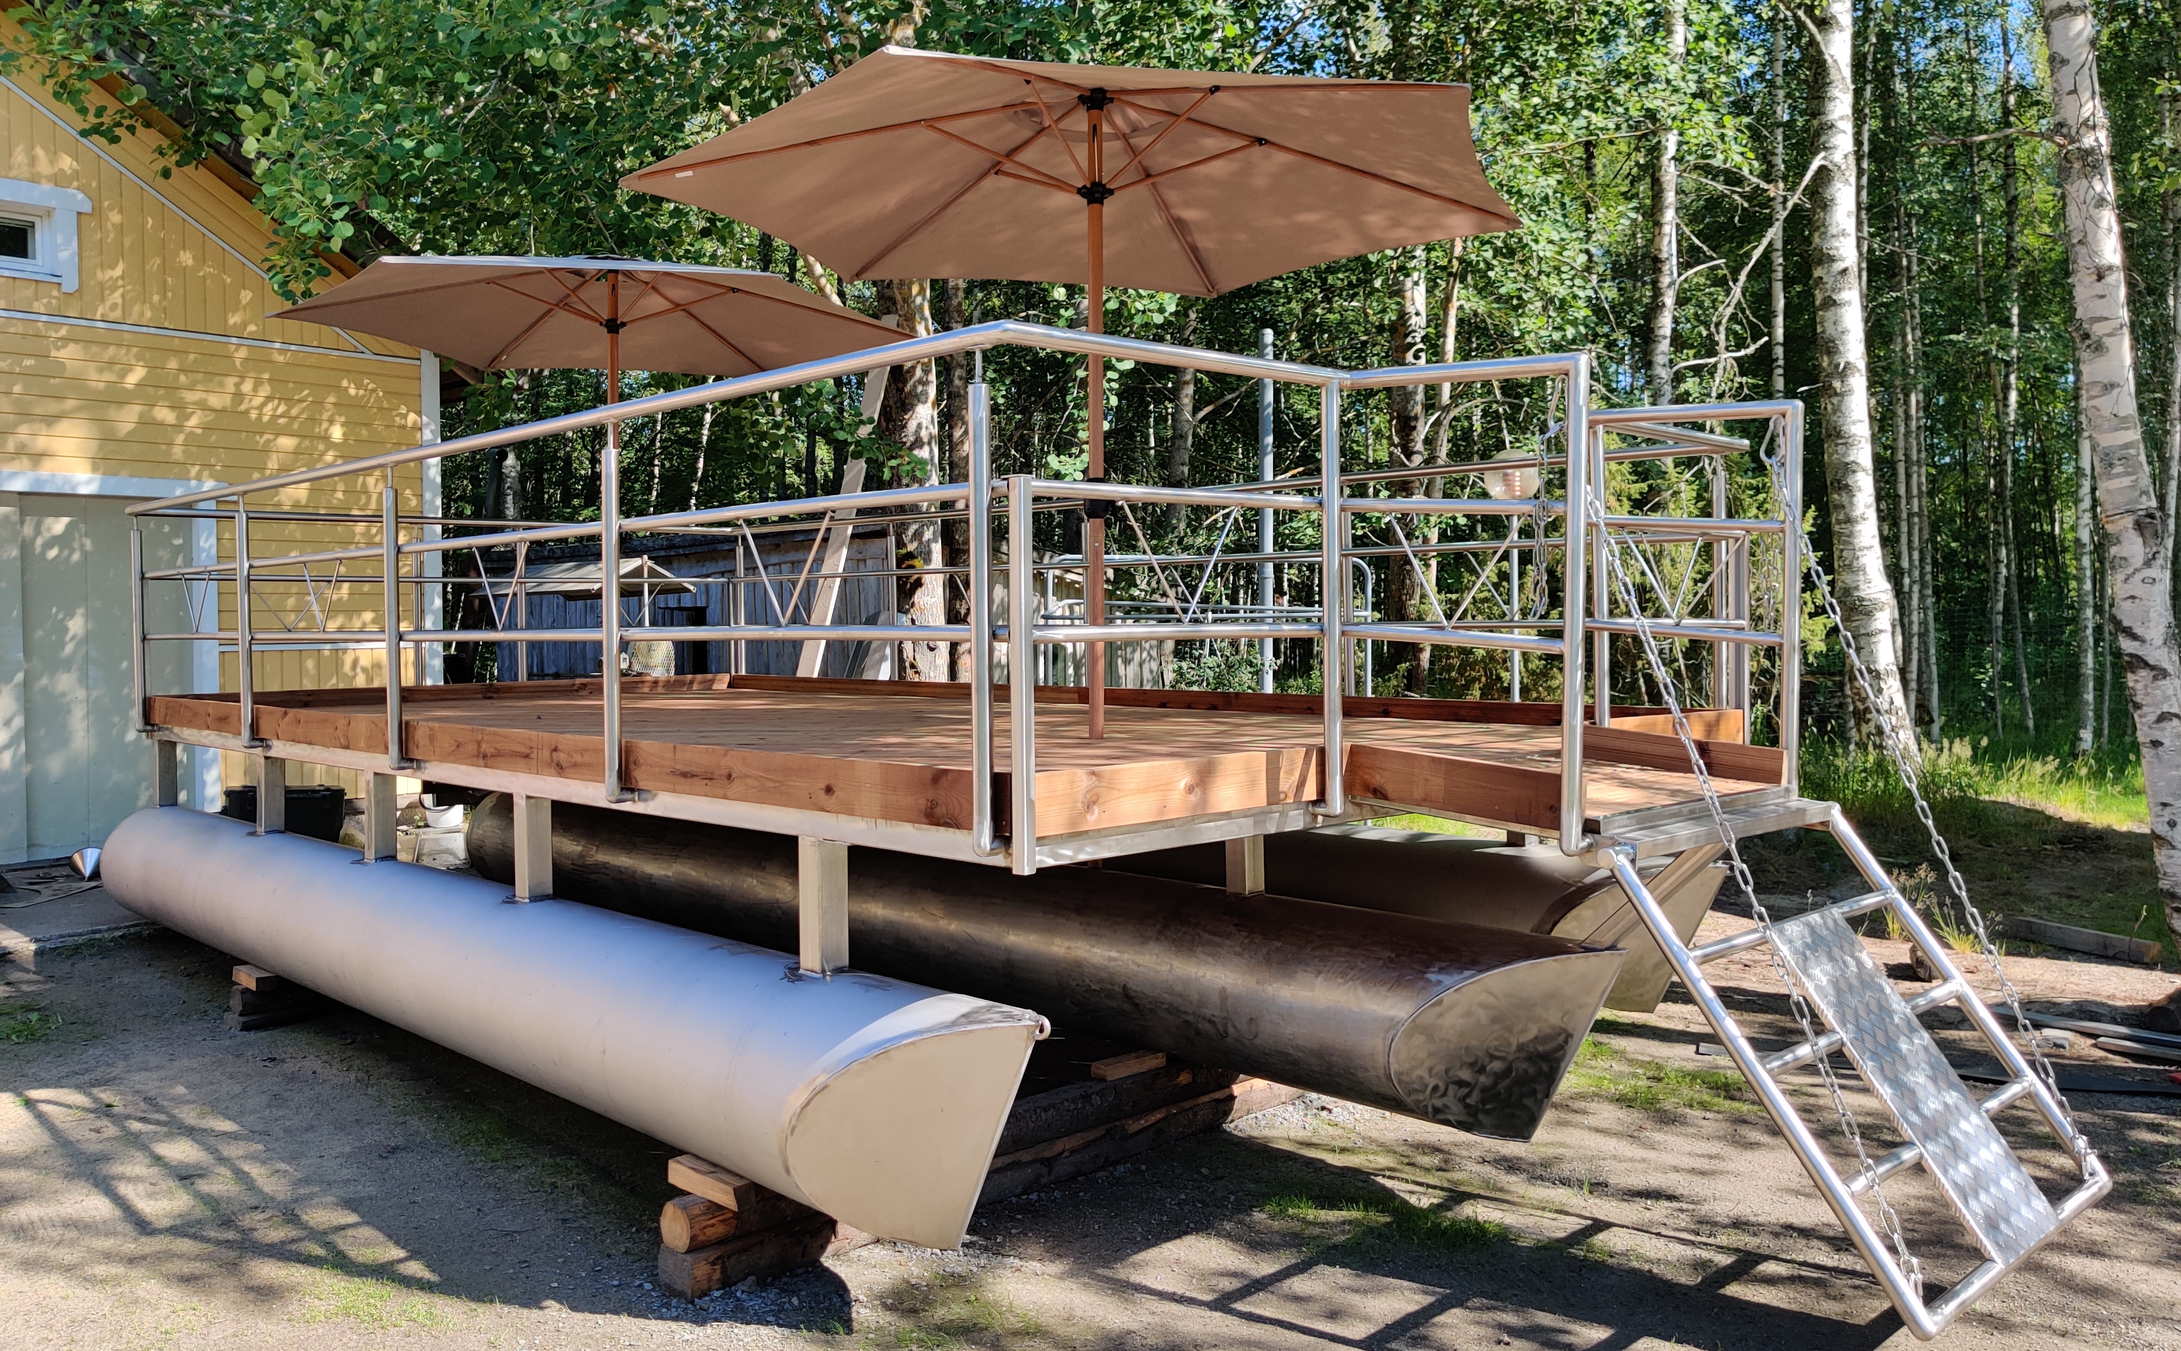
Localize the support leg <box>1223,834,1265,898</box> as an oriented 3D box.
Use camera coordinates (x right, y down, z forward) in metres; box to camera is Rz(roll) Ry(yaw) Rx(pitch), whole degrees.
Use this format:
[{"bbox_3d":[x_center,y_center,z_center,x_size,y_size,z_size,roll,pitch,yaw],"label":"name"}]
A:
[{"bbox_3d":[0.465,0.508,5.121,0.082,0.323,0.084,-2,2,-43],"label":"support leg"}]

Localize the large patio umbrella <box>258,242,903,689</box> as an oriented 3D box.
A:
[{"bbox_3d":[-2.209,-0.908,7.924,2.676,2.129,3.000,-2,2,-43],"label":"large patio umbrella"}]

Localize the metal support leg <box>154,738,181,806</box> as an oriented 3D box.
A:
[{"bbox_3d":[-4.276,0.463,7.877,0.080,0.313,0.080,-2,2,-43],"label":"metal support leg"}]

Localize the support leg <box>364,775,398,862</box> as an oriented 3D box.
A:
[{"bbox_3d":[-2.552,0.506,6.133,0.082,0.323,0.084,-2,2,-43],"label":"support leg"}]

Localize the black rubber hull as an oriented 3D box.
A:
[{"bbox_3d":[-0.816,0.904,6.523,0.521,0.521,6.275,-2,2,-43],"label":"black rubber hull"}]

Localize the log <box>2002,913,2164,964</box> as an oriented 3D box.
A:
[{"bbox_3d":[4.689,1.241,8.078,0.096,0.105,0.776,-1,2,-19],"label":"log"}]

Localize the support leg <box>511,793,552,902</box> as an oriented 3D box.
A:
[{"bbox_3d":[-1.712,0.525,5.237,0.082,0.323,0.084,-2,2,-43],"label":"support leg"}]

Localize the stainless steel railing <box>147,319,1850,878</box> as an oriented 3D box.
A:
[{"bbox_3d":[-0.912,-0.252,6.793,3.503,1.121,7.241,-2,2,-43],"label":"stainless steel railing"}]

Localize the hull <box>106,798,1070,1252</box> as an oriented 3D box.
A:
[{"bbox_3d":[-2.210,0.930,5.705,0.534,0.534,6.156,-2,2,-43],"label":"hull"}]

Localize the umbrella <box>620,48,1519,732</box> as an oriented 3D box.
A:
[{"bbox_3d":[0.020,-0.855,5.588,2.676,2.129,3.000,-2,2,-43],"label":"umbrella"}]

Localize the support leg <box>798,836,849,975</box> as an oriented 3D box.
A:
[{"bbox_3d":[-0.638,0.549,4.091,0.082,0.323,0.084,-2,2,-43],"label":"support leg"}]

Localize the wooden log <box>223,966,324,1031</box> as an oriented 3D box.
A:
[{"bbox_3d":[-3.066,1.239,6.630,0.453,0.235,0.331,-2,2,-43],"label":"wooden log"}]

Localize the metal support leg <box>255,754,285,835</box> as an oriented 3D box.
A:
[{"bbox_3d":[-3.363,0.488,6.998,0.082,0.323,0.084,-2,2,-43],"label":"metal support leg"}]

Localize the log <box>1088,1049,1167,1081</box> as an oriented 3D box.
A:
[{"bbox_3d":[0.115,1.162,5.080,0.240,0.044,0.074,-2,2,-43],"label":"log"}]

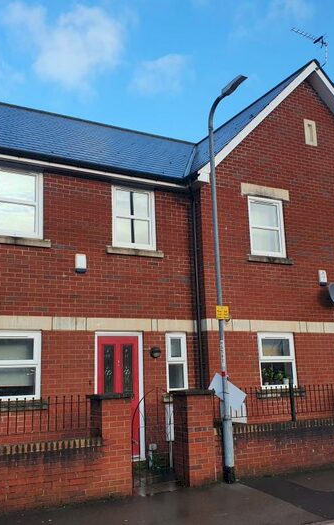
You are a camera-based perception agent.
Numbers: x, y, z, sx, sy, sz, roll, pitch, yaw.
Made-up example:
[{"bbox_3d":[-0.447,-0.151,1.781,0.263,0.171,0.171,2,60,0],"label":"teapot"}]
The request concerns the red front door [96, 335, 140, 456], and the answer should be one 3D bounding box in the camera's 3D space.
[{"bbox_3d":[-0.819,2.252,8.852,0.830,2.030,0.070,5,-13,-29],"label":"red front door"}]

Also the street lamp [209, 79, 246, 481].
[{"bbox_3d":[1.046,0.140,7.824,0.220,6.040,1.070,5,-13,-29],"label":"street lamp"}]

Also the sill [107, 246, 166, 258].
[{"bbox_3d":[-0.583,-0.172,9.466,1.105,0.130,0.150,5,-13,-29],"label":"sill"}]

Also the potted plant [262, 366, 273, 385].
[{"bbox_3d":[1.979,2.247,10.301,0.230,0.360,0.230,5,-13,-29],"label":"potted plant"}]

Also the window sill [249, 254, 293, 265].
[{"bbox_3d":[2.028,-0.036,10.388,1.130,0.130,0.150,5,-14,-28],"label":"window sill"}]

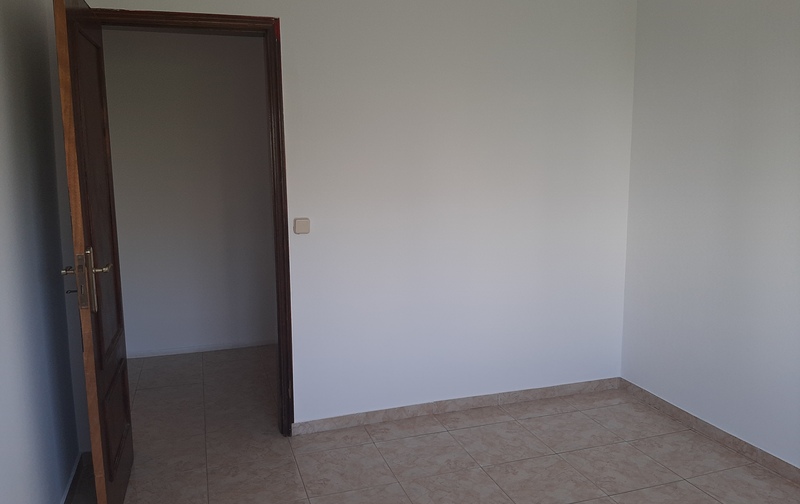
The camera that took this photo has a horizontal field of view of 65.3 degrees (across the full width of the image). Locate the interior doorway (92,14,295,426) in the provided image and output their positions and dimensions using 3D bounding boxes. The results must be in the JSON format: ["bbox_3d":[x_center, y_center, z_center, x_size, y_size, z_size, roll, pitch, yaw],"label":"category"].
[{"bbox_3d":[-0.981,-0.053,3.015,0.840,2.070,0.140,-3,9,-18],"label":"interior doorway"}]

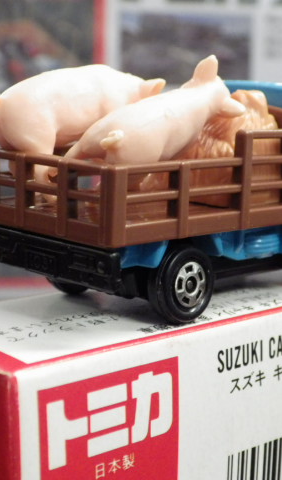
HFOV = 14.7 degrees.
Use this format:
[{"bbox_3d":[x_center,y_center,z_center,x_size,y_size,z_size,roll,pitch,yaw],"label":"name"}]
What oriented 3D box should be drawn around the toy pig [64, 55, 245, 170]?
[{"bbox_3d":[0.004,-0.013,0.141,0.011,0.021,0.030,9,13,35],"label":"toy pig"}]

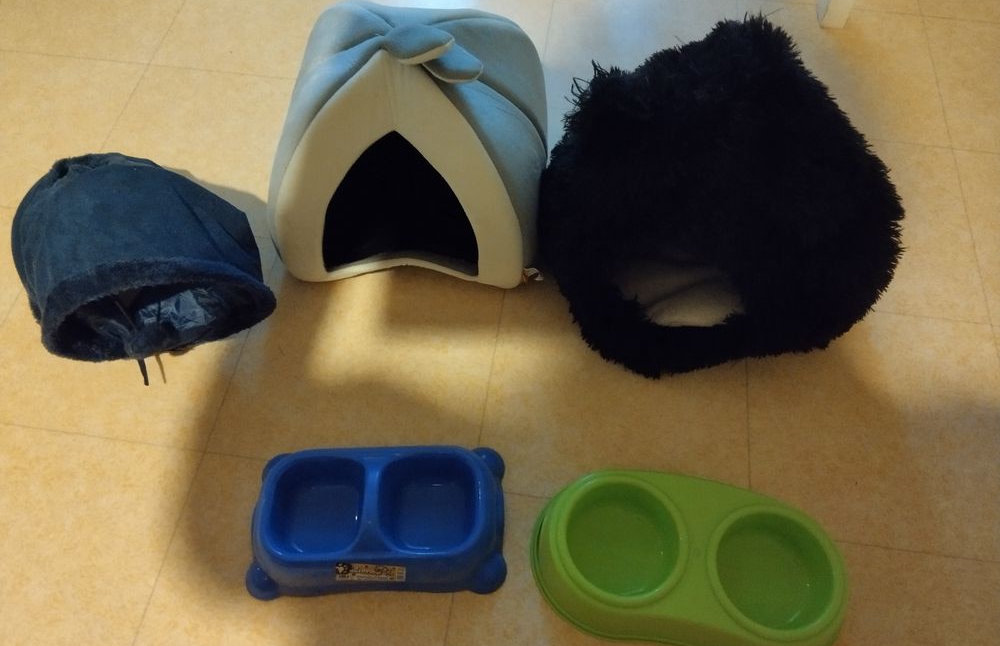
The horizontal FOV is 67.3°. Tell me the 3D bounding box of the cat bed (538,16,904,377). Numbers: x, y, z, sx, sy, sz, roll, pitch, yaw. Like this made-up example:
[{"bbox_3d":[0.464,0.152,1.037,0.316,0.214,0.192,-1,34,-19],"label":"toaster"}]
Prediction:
[{"bbox_3d":[0.275,-0.193,0.891,0.430,0.300,0.430,15,60,9],"label":"cat bed"}]

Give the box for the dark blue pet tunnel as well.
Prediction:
[{"bbox_3d":[-0.446,-0.110,0.923,0.290,0.150,0.265,-10,59,-6],"label":"dark blue pet tunnel"}]

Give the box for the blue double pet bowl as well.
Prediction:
[{"bbox_3d":[-0.126,0.205,0.790,0.260,0.055,0.150,-1,59,-1],"label":"blue double pet bowl"}]

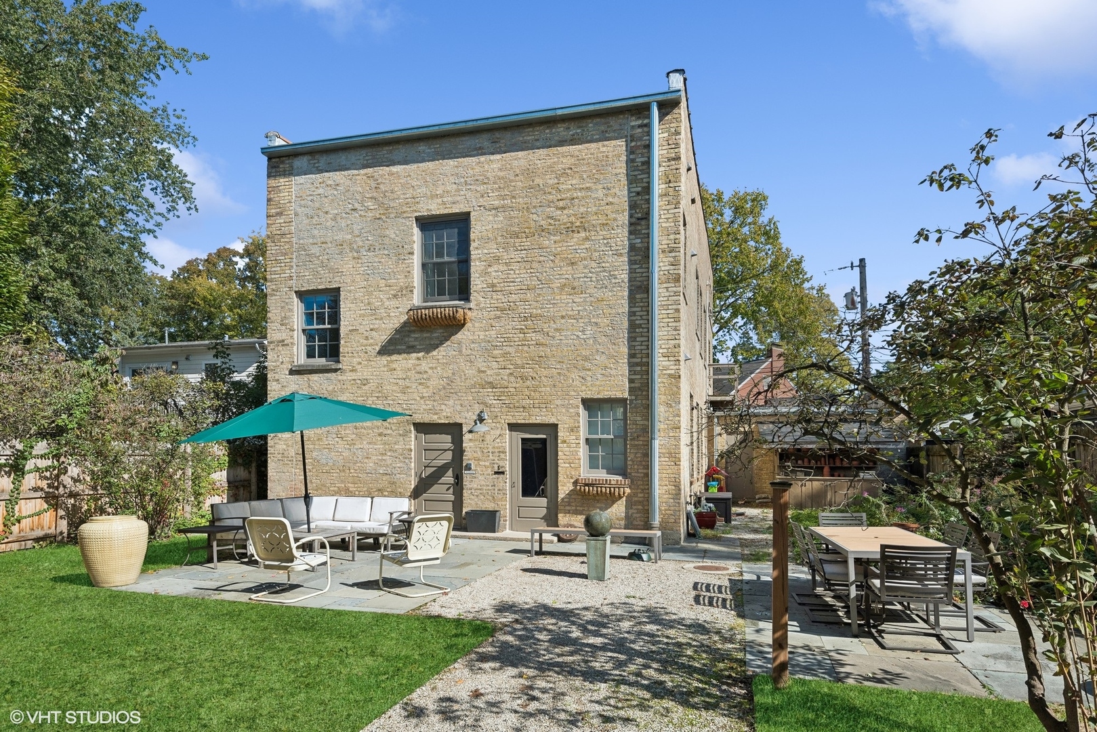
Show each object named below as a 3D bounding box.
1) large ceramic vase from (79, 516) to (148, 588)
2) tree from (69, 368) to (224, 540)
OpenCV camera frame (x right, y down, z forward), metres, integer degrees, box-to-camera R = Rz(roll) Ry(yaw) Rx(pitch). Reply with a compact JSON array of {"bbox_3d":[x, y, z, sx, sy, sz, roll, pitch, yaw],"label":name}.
[{"bbox_3d":[-5.140,2.180,7.220,0.690,0.790,0.690,3,-5,-36],"label":"large ceramic vase"},{"bbox_3d":[-7.050,1.500,10.700,2.450,3.000,2.200,3,-5,-30],"label":"tree"}]

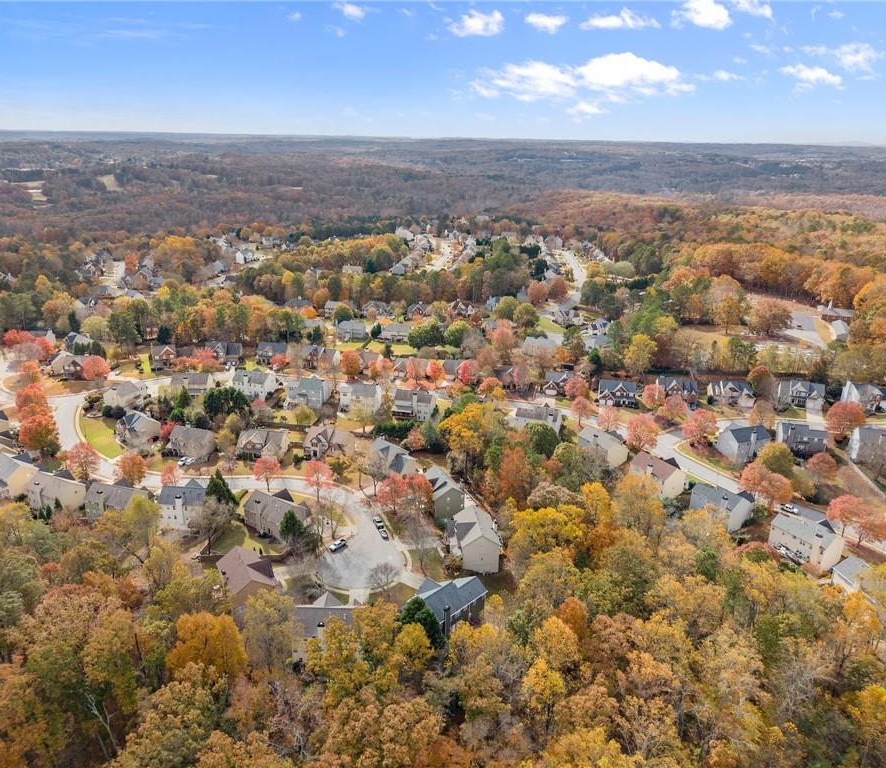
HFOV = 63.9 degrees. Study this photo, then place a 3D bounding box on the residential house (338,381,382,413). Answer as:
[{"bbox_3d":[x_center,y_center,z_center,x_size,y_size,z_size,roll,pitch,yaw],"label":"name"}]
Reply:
[{"bbox_3d":[-34.810,5.120,298.480,15.200,11.300,10.000,3,19,5],"label":"residential house"}]

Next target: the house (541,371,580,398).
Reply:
[{"bbox_3d":[54.492,-0.274,324.566,15.500,9.500,11.500,2,19,4],"label":"house"}]

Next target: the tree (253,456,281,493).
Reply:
[{"bbox_3d":[-57.330,29.930,231.930,8.700,11.600,8.700,1,19,0],"label":"tree"}]

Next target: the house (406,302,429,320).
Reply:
[{"bbox_3d":[-14.090,-43.440,424.690,12.600,9.000,10.800,3,19,4],"label":"house"}]

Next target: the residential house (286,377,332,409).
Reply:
[{"bbox_3d":[-57.490,3.190,303.280,15.400,11.000,10.500,3,19,7],"label":"residential house"}]

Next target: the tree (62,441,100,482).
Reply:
[{"bbox_3d":[-112.630,24.640,220.950,10.000,12.000,10.000,1,19,0],"label":"tree"}]

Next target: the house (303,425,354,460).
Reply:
[{"bbox_3d":[-41.520,19.960,257.880,15.500,10.000,12.000,3,19,5],"label":"house"}]

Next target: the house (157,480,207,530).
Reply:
[{"bbox_3d":[-74.246,35.474,207.668,13.000,11.200,10.800,2,19,4],"label":"house"}]

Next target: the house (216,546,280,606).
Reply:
[{"bbox_3d":[-45.740,45.830,167.800,11.000,9.200,14.600,-10,22,-28],"label":"house"}]

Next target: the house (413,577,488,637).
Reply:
[{"bbox_3d":[1.170,51.590,169.560,15.500,10.300,12.000,-17,26,-42],"label":"house"}]

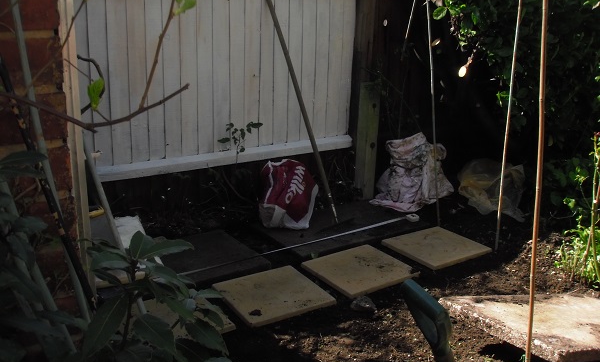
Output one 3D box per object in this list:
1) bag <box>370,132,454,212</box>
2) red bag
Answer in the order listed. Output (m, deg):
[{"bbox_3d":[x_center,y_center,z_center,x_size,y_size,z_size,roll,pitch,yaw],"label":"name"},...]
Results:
[{"bbox_3d":[0.766,-0.061,4.574,0.530,0.450,0.390,6,18,14],"label":"bag"},{"bbox_3d":[-0.073,0.076,4.174,0.350,0.390,0.240,-2,18,-11],"label":"red bag"}]

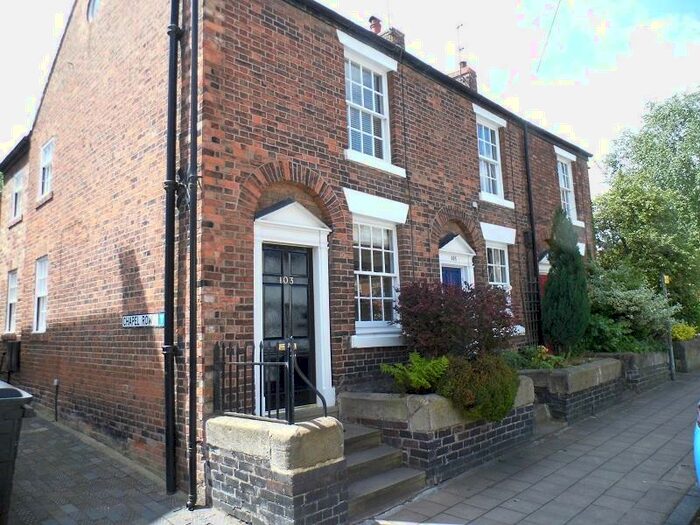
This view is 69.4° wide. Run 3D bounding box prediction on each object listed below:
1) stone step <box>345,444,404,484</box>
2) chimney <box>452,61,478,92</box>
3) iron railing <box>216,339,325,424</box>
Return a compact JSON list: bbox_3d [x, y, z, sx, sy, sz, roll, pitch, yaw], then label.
[{"bbox_3d":[0.027,1.996,5.061,1.200,0.165,0.330,5,-10,-45],"label":"stone step"},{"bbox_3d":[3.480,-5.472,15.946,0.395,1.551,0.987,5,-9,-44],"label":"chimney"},{"bbox_3d":[-0.795,1.048,4.707,0.446,0.691,1.283,5,-9,-44],"label":"iron railing"}]

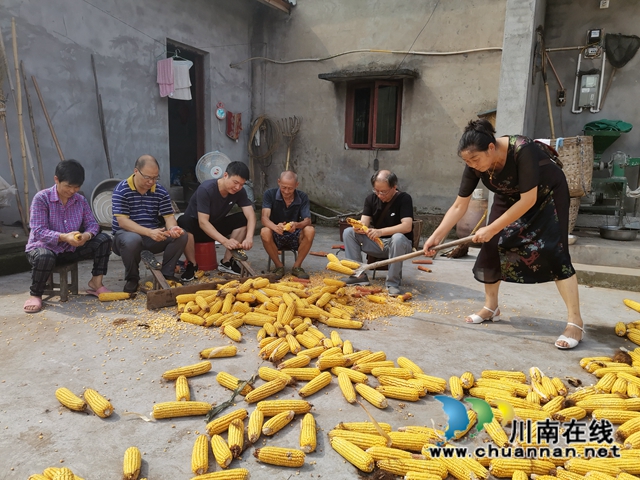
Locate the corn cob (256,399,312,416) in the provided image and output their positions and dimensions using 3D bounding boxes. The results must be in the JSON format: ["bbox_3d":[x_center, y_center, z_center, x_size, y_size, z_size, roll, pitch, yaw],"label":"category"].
[{"bbox_3d":[-0.136,0.656,1.887,0.214,0.057,0.057,1,11,-1],"label":"corn cob"}]

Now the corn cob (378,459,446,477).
[{"bbox_3d":[0.298,0.740,1.563,0.228,0.047,0.047,3,9,9],"label":"corn cob"}]

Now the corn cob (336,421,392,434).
[{"bbox_3d":[0.165,0.708,1.797,0.214,0.051,0.051,1,11,-3],"label":"corn cob"}]

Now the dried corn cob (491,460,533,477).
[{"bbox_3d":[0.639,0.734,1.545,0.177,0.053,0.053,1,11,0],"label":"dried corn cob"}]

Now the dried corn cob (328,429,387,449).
[{"bbox_3d":[0.141,0.716,1.727,0.219,0.049,0.049,4,11,11],"label":"dried corn cob"}]

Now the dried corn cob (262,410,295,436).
[{"bbox_3d":[-0.154,0.695,1.827,0.048,0.048,0.172,9,13,34],"label":"dried corn cob"}]

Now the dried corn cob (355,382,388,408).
[{"bbox_3d":[0.219,0.662,2.045,0.052,0.052,0.192,-5,13,-33],"label":"dried corn cob"}]

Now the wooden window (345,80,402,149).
[{"bbox_3d":[0.745,-1.741,6.702,0.811,0.930,0.100,5,11,21],"label":"wooden window"}]

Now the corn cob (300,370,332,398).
[{"bbox_3d":[-0.013,0.639,2.121,0.055,0.055,0.218,9,13,34],"label":"corn cob"}]

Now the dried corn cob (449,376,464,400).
[{"bbox_3d":[0.613,0.662,2.150,0.050,0.050,0.192,3,9,9],"label":"dried corn cob"}]

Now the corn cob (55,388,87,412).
[{"bbox_3d":[-1.004,0.644,1.939,0.200,0.053,0.053,9,13,35],"label":"corn cob"}]

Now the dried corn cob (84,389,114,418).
[{"bbox_3d":[-0.899,0.660,1.946,0.057,0.057,0.230,-8,13,-42],"label":"dried corn cob"}]

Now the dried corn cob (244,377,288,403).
[{"bbox_3d":[-0.227,0.649,2.091,0.046,0.046,0.249,9,12,39],"label":"dried corn cob"}]

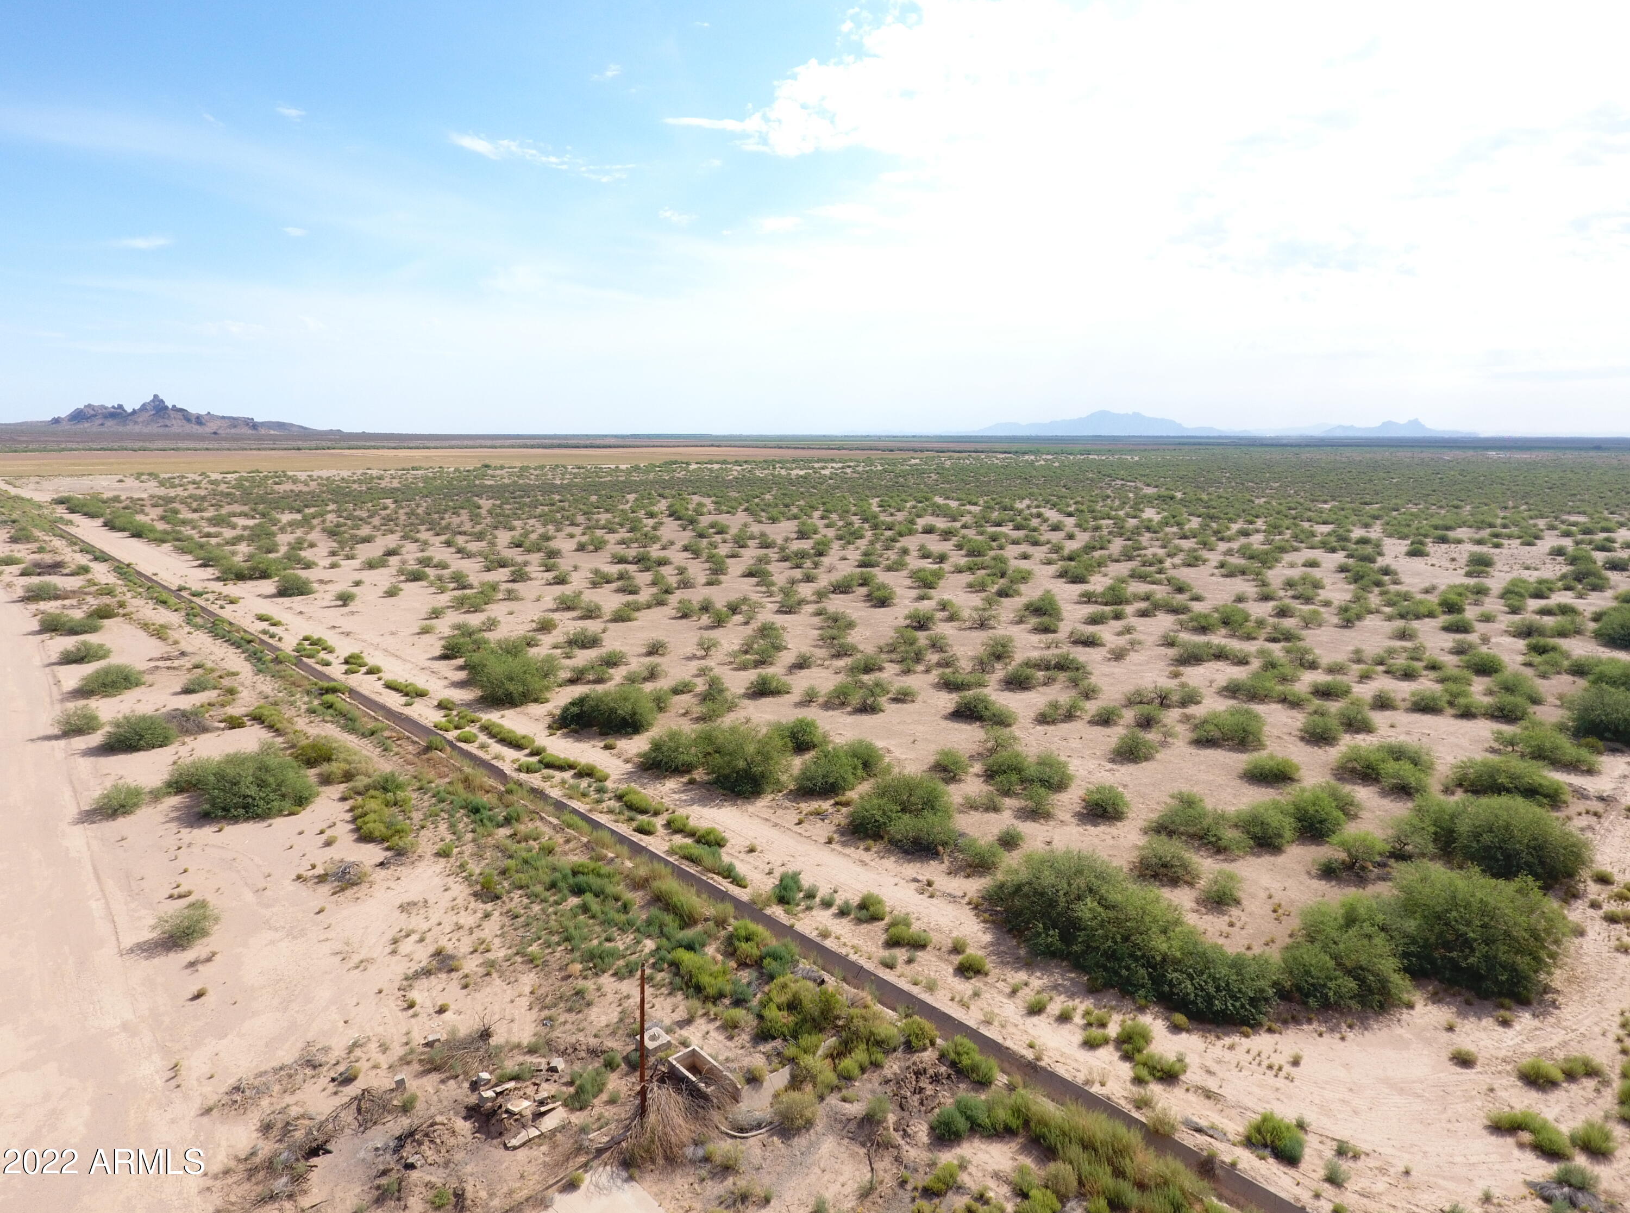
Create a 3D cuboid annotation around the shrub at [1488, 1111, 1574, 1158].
[{"bbox_3d":[18.890,13.902,24.945,1.841,0.776,0.829,9,13,39],"label":"shrub"}]

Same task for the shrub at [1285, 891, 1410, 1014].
[{"bbox_3d":[15.483,9.862,27.455,3.336,2.848,3.002,6,12,31],"label":"shrub"}]

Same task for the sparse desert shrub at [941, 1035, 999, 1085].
[{"bbox_3d":[3.942,11.523,24.078,0.912,0.749,1.823,-8,13,-38],"label":"sparse desert shrub"}]

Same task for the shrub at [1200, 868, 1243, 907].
[{"bbox_3d":[16.371,11.230,37.884,1.601,1.361,1.409,5,11,25],"label":"shrub"}]

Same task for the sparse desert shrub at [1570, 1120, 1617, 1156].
[{"bbox_3d":[17.784,12.079,21.505,0.810,0.615,0.729,10,14,42],"label":"sparse desert shrub"}]

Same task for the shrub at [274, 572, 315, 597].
[{"bbox_3d":[-60.071,-2.672,108.869,4.003,2.738,3.523,-6,12,-29],"label":"shrub"}]

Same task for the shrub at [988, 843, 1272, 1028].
[{"bbox_3d":[10.511,10.857,32.718,4.789,3.922,10.643,-10,15,-44],"label":"shrub"}]

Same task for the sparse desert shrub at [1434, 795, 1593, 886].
[{"bbox_3d":[30.269,9.893,40.981,5.589,2.953,4.918,8,13,37],"label":"sparse desert shrub"}]

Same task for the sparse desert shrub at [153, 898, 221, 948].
[{"bbox_3d":[-23.284,11.627,34.898,2.125,1.436,1.870,-7,13,-35],"label":"sparse desert shrub"}]

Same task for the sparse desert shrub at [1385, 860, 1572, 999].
[{"bbox_3d":[19.805,9.455,28.250,4.544,3.380,3.862,8,13,37],"label":"sparse desert shrub"}]

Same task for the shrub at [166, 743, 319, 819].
[{"bbox_3d":[-24.917,7.414,41.155,5.738,2.658,3.730,-6,12,-32],"label":"shrub"}]

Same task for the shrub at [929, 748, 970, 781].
[{"bbox_3d":[7.424,8.551,51.788,2.290,1.577,2.015,2,10,8],"label":"shrub"}]

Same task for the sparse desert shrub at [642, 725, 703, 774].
[{"bbox_3d":[-6.983,6.869,46.134,3.149,2.009,2.677,-2,10,-9],"label":"sparse desert shrub"}]

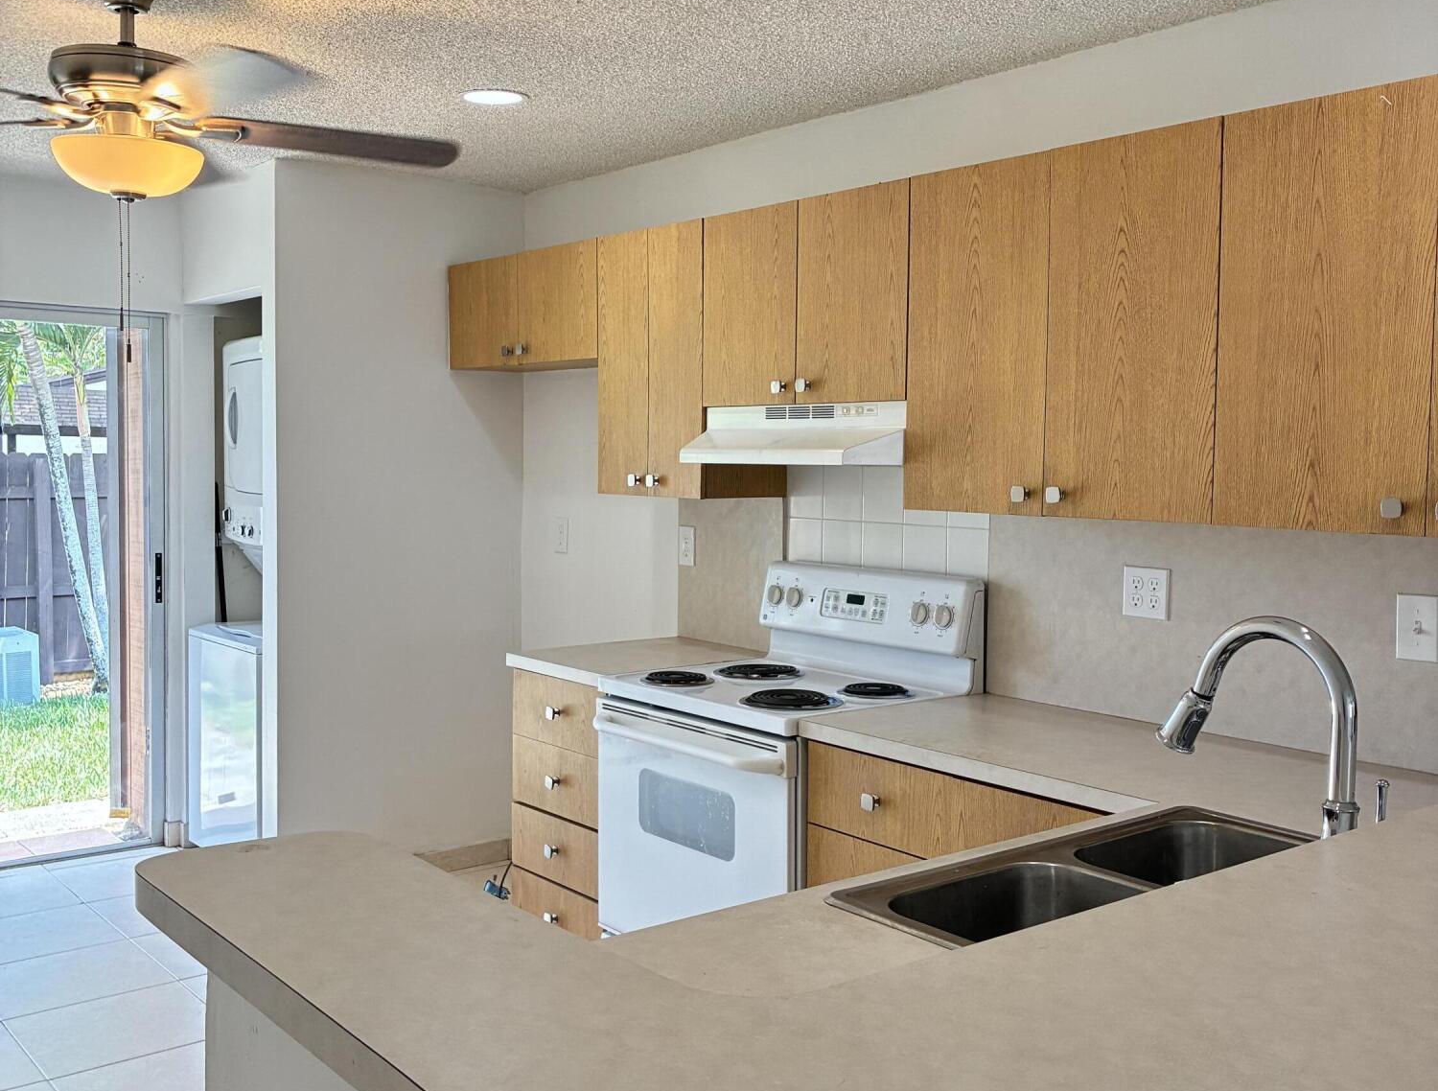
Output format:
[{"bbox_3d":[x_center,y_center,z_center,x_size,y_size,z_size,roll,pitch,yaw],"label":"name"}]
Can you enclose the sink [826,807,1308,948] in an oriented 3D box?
[{"bbox_3d":[0.629,0.562,1.981,0.842,0.189,0.557,-3,5,-38],"label":"sink"}]

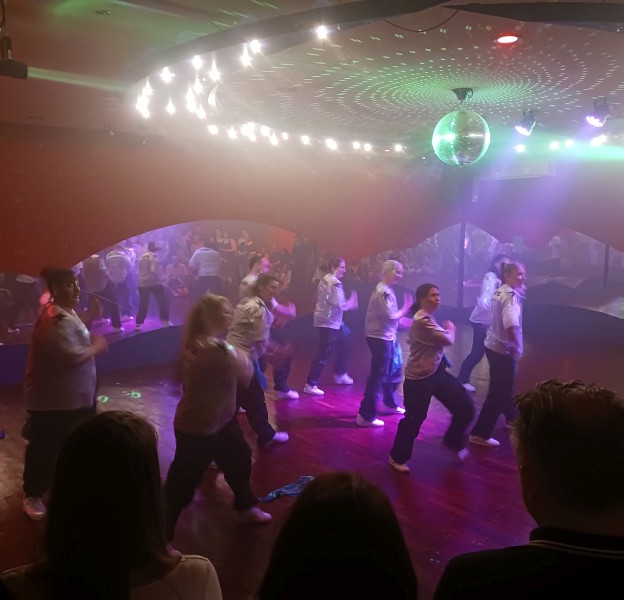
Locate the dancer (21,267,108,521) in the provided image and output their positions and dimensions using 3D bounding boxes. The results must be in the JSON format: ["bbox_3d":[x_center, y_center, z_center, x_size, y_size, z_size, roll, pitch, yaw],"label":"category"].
[{"bbox_3d":[-1.669,0.598,4.170,0.580,1.650,0.550,1,5,-5],"label":"dancer"}]

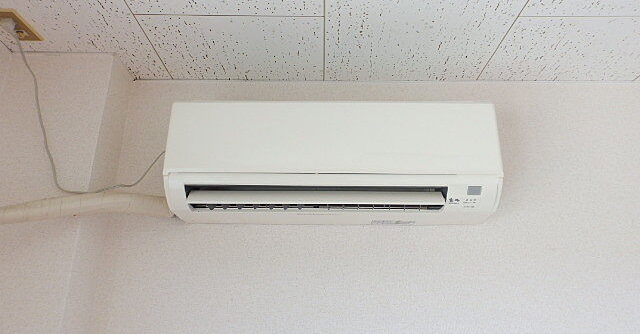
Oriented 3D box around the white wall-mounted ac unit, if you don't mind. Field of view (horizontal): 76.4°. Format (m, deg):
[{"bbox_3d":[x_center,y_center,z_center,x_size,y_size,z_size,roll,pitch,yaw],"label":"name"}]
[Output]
[{"bbox_3d":[0.031,0.003,1.032,0.780,0.270,0.190,0,-20,1],"label":"white wall-mounted ac unit"}]

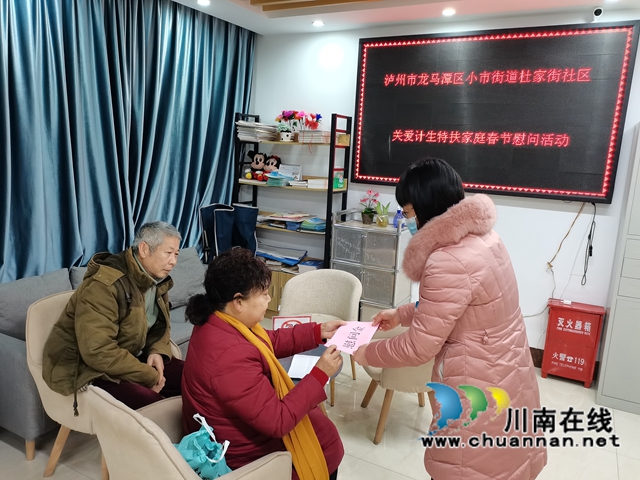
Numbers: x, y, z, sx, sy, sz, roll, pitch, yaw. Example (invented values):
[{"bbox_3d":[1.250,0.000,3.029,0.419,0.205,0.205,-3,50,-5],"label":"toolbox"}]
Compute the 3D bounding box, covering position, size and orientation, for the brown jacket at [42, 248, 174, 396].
[{"bbox_3d":[-0.910,0.349,2.195,0.590,0.660,0.570,8,13,25],"label":"brown jacket"}]

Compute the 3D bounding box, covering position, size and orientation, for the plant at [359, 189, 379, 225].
[{"bbox_3d":[0.395,-0.270,3.892,0.155,0.285,0.140,8,13,26],"label":"plant"}]

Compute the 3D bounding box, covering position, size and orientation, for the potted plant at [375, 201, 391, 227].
[{"bbox_3d":[0.498,-0.209,3.815,0.120,0.205,0.110,8,13,26],"label":"potted plant"}]

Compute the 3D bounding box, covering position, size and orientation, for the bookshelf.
[{"bbox_3d":[-0.259,-0.155,4.208,0.930,1.810,0.320,8,13,26],"label":"bookshelf"}]

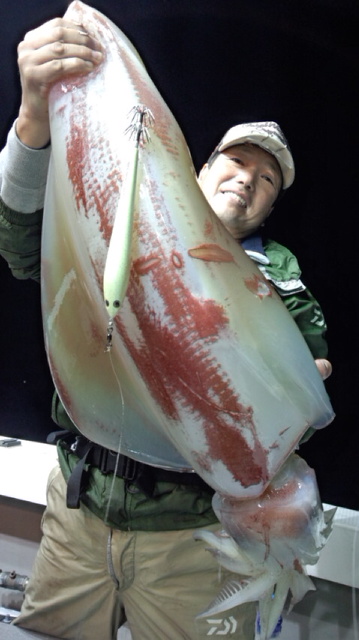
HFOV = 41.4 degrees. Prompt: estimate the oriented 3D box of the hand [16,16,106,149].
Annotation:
[{"bbox_3d":[-0.160,-0.316,0.640,0.110,0.160,0.090,1,13,-9],"label":"hand"}]

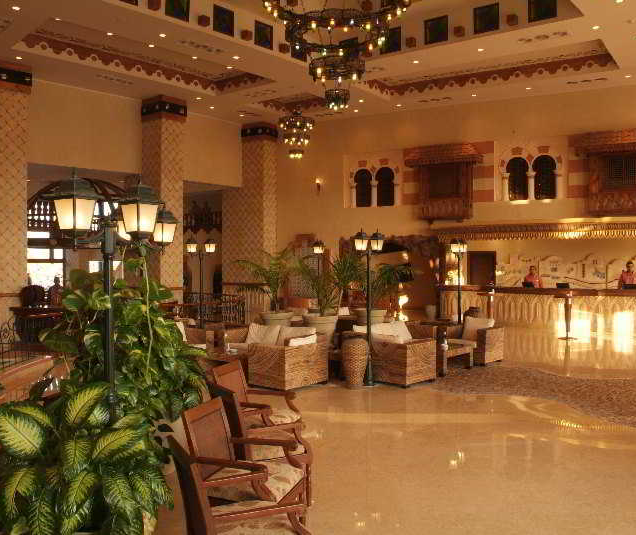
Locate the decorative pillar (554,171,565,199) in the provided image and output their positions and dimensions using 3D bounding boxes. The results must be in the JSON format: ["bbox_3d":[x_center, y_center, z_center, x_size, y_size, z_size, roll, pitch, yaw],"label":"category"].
[{"bbox_3d":[6.435,-2.211,16.000,0.250,0.780,0.250,0,1,29],"label":"decorative pillar"}]

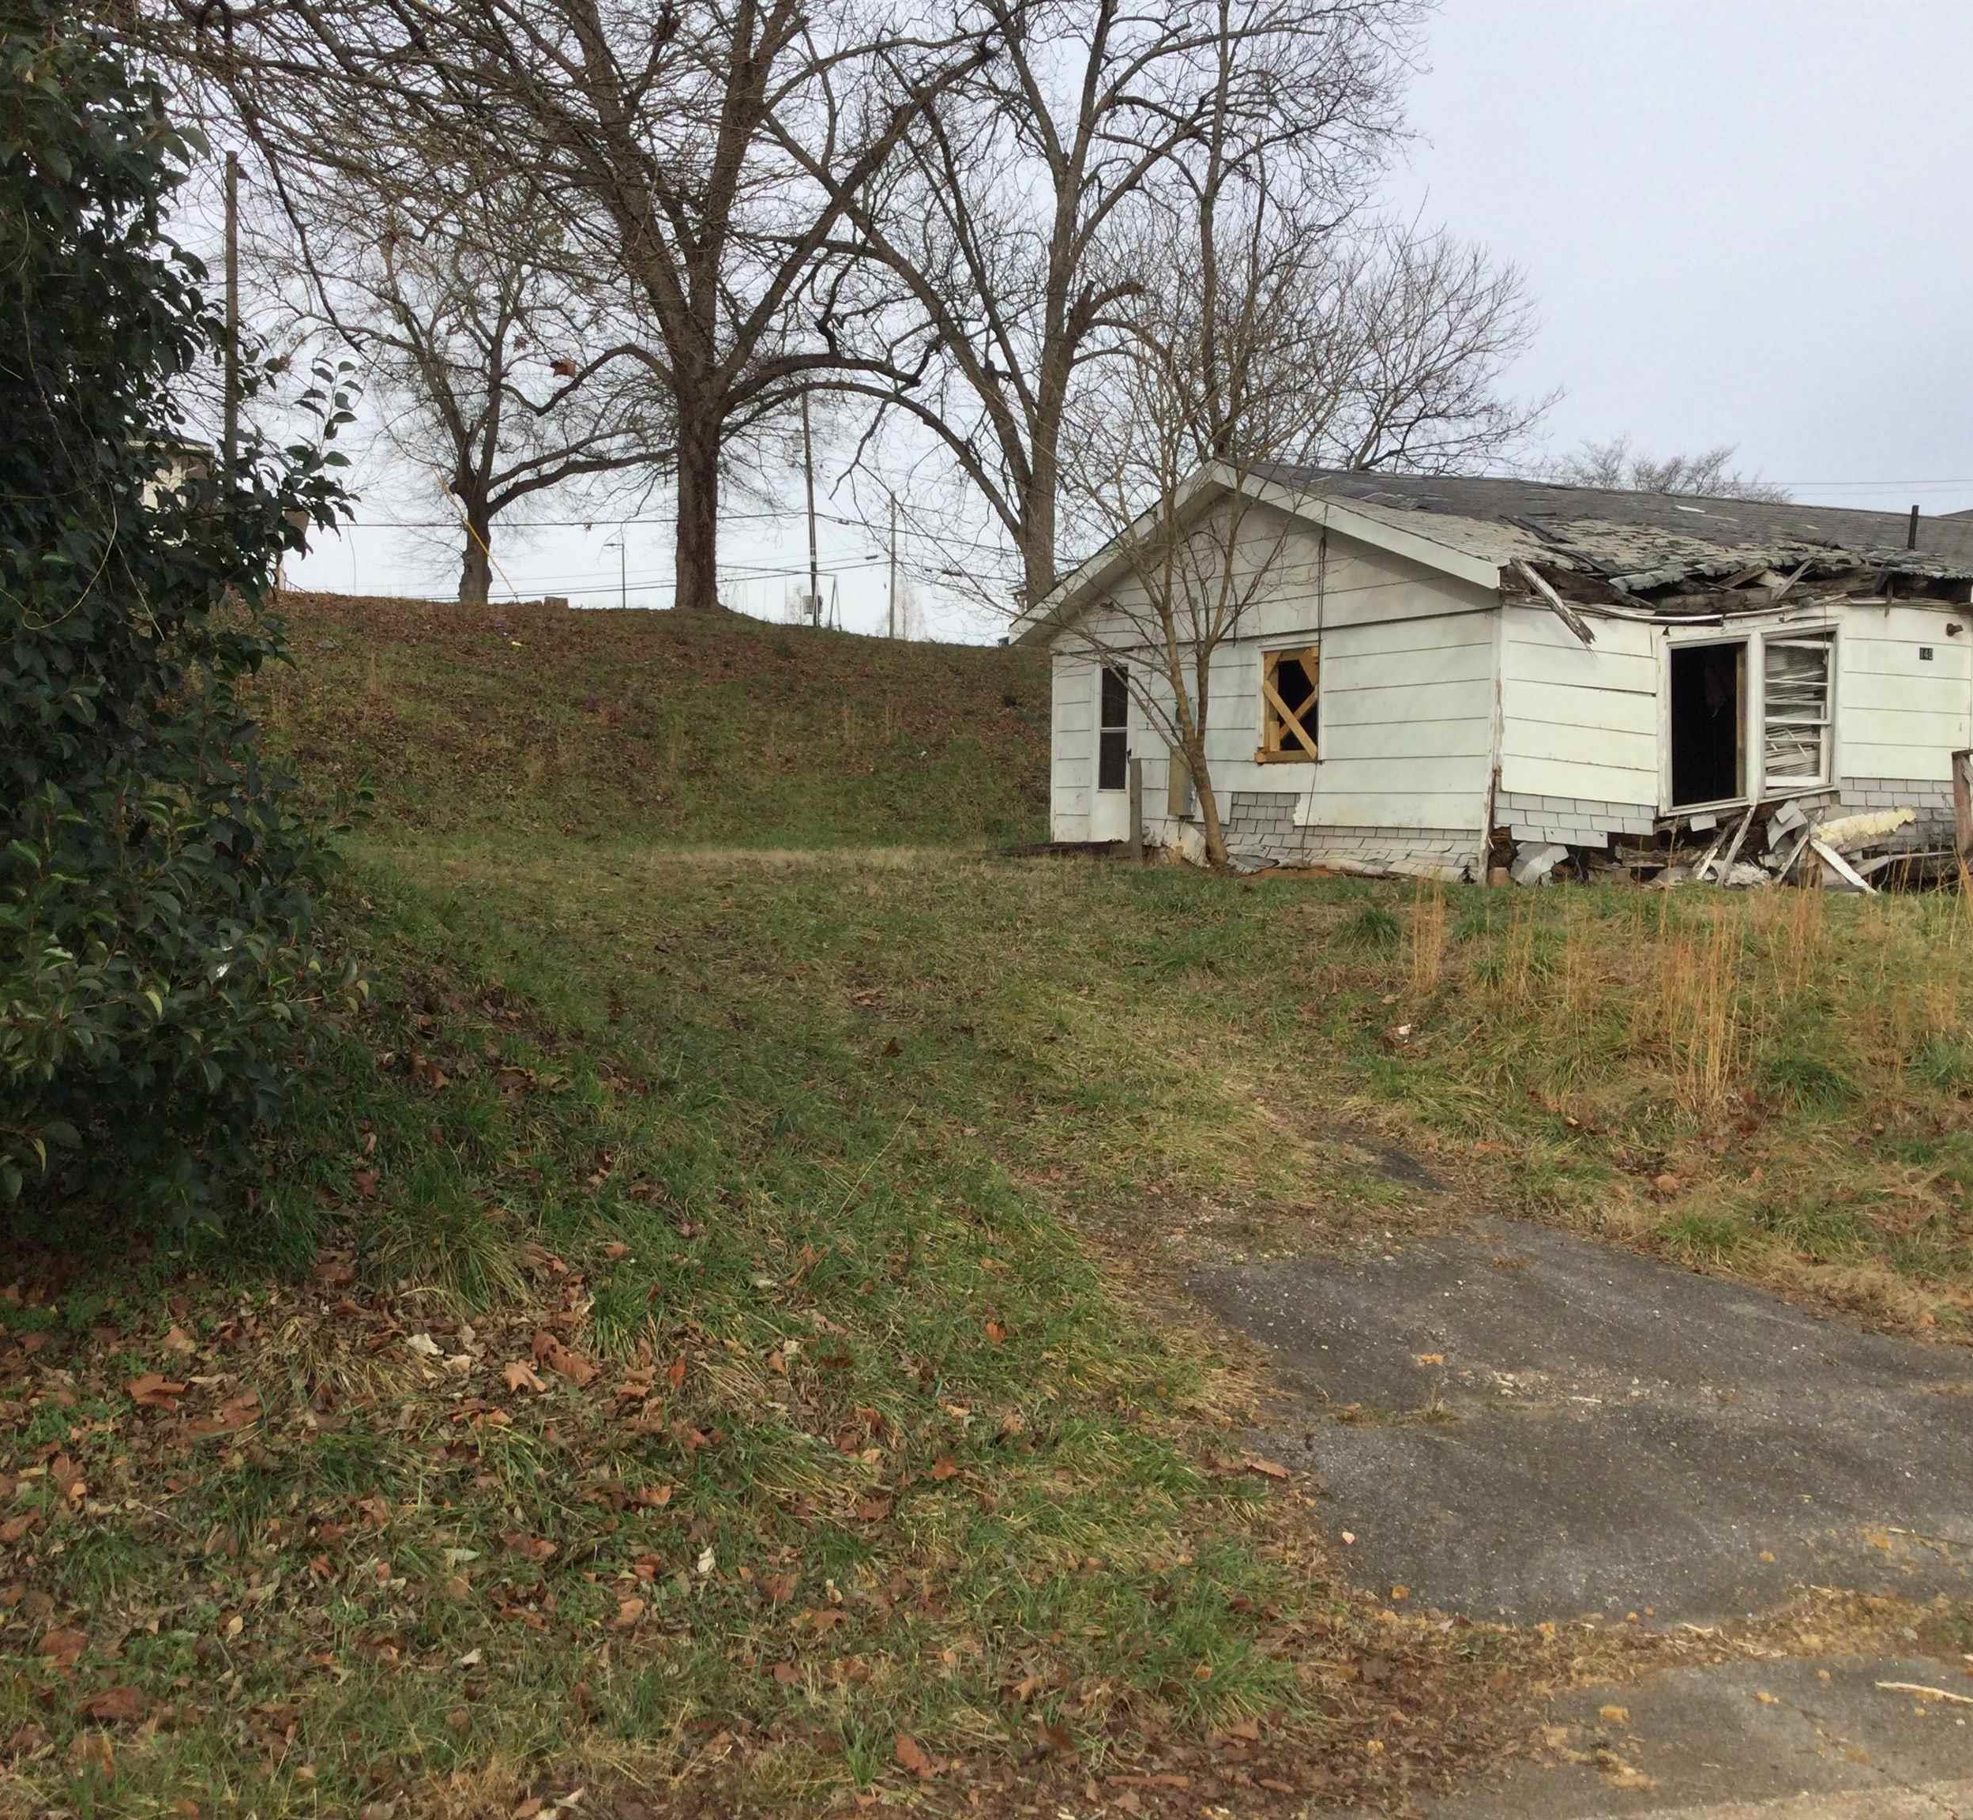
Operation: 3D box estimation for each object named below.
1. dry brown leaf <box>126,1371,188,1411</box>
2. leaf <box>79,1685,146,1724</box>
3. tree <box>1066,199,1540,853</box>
[{"bbox_3d":[-1.851,1.073,4.850,0.133,0.052,0.115,-1,4,-21],"label":"dry brown leaf"},{"bbox_3d":[-1.405,1.279,3.500,0.108,0.033,0.085,-2,4,-22],"label":"leaf"},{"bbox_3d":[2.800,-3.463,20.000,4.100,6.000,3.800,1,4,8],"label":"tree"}]

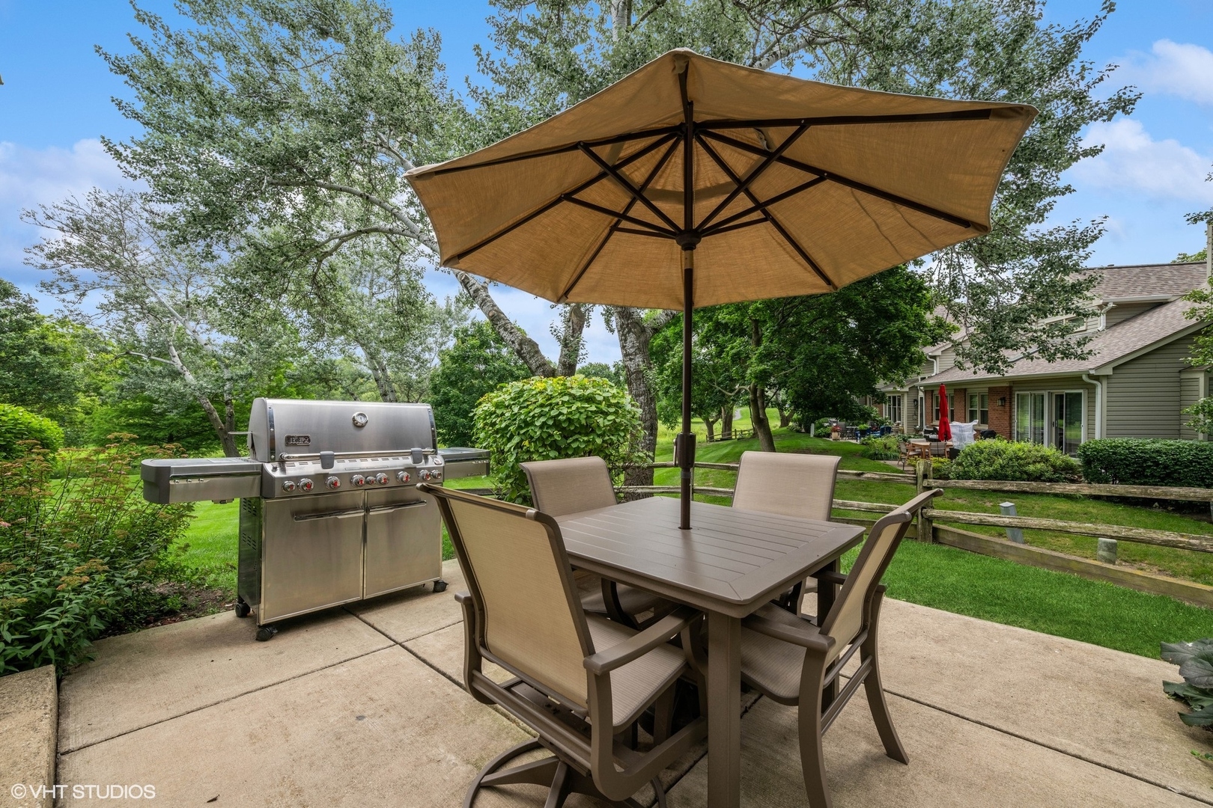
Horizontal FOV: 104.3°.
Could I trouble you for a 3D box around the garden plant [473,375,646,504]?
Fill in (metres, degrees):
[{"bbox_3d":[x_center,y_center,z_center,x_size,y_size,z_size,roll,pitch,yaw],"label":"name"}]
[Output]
[{"bbox_3d":[-0.601,0.558,5.987,2.100,1.816,1.800,0,-1,0],"label":"garden plant"}]

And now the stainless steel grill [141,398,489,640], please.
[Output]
[{"bbox_3d":[-1.691,0.625,3.013,0.676,1.301,1.855,-1,-2,43],"label":"stainless steel grill"}]

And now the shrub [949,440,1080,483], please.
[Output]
[{"bbox_3d":[9.516,1.308,10.969,2.700,0.892,1.600,0,-1,0],"label":"shrub"}]

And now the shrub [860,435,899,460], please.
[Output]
[{"bbox_3d":[9.420,1.509,16.264,1.200,0.857,1.100,0,-1,0],"label":"shrub"}]

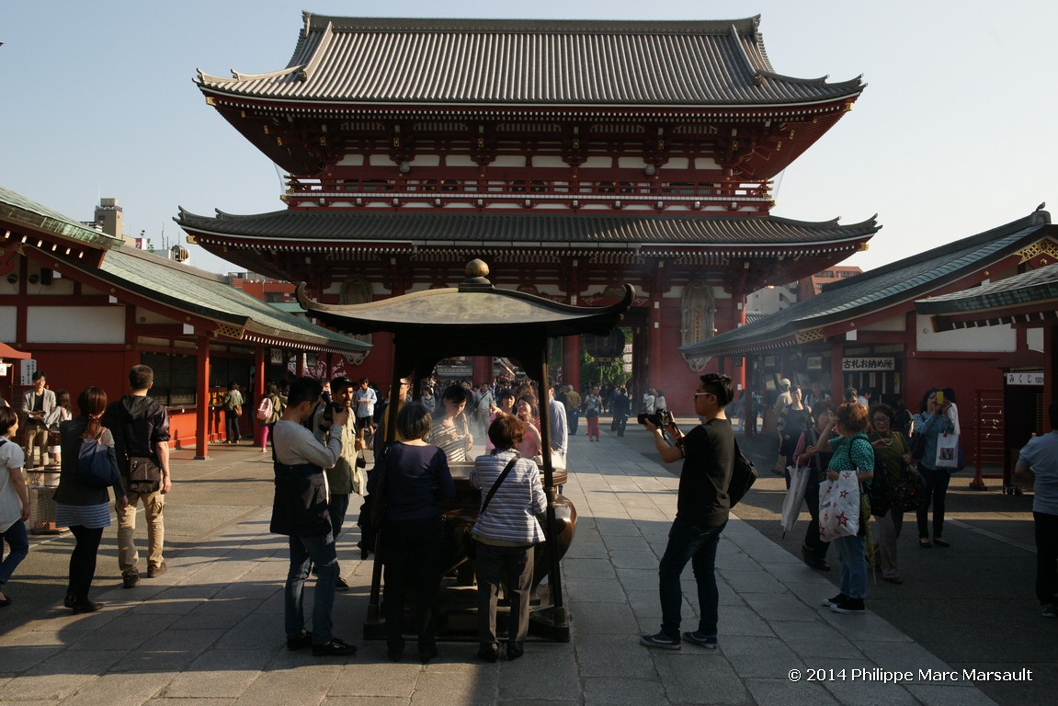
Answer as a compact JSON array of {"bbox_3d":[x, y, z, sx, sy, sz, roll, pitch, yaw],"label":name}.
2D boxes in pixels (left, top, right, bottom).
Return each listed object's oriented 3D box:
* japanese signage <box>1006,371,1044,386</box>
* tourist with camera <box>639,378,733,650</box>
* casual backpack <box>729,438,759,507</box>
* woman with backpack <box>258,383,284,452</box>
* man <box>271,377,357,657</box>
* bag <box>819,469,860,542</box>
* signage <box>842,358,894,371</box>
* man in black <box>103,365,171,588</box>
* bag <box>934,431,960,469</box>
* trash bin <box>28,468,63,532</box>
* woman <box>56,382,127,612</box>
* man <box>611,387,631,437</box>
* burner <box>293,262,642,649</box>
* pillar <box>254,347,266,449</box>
[{"bbox_3d":[7.358,0.390,13.000,0.620,0.170,0.030,0,-2,3],"label":"japanese signage"},{"bbox_3d":[1.014,1.002,5.639,0.620,1.740,0.500,0,-1,20],"label":"tourist with camera"},{"bbox_3d":[1.385,0.794,5.750,0.180,0.430,0.300,-1,-2,28],"label":"casual backpack"},{"bbox_3d":[-5.712,1.433,19.500,0.480,1.560,0.500,0,-1,30],"label":"woman with backpack"},{"bbox_3d":[-1.366,1.013,5.600,0.500,1.720,0.470,1,-2,-35],"label":"man"},{"bbox_3d":[2.255,1.104,6.400,0.300,0.520,0.140,0,-1,12],"label":"bag"},{"bbox_3d":[6.770,0.229,17.600,1.030,0.270,0.050,0,-1,0],"label":"signage"},{"bbox_3d":[-3.213,0.986,7.270,0.540,1.790,0.380,0,-1,-3],"label":"man in black"},{"bbox_3d":[4.183,0.977,8.800,0.230,0.360,0.110,-1,-2,29],"label":"bag"},{"bbox_3d":[-5.370,1.658,9.850,0.360,0.710,0.430,0,-2,0],"label":"trash bin"},{"bbox_3d":[-3.275,1.090,6.600,0.480,1.640,0.400,-1,-2,18],"label":"woman"},{"bbox_3d":[3.032,1.915,28.800,0.520,1.630,0.400,0,-2,0],"label":"man"},{"bbox_3d":[-0.400,0.606,6.420,2.050,2.550,2.050,0,-1,0],"label":"burner"},{"bbox_3d":[-6.510,1.021,21.300,0.190,2.430,0.190,0,-1,0],"label":"pillar"}]

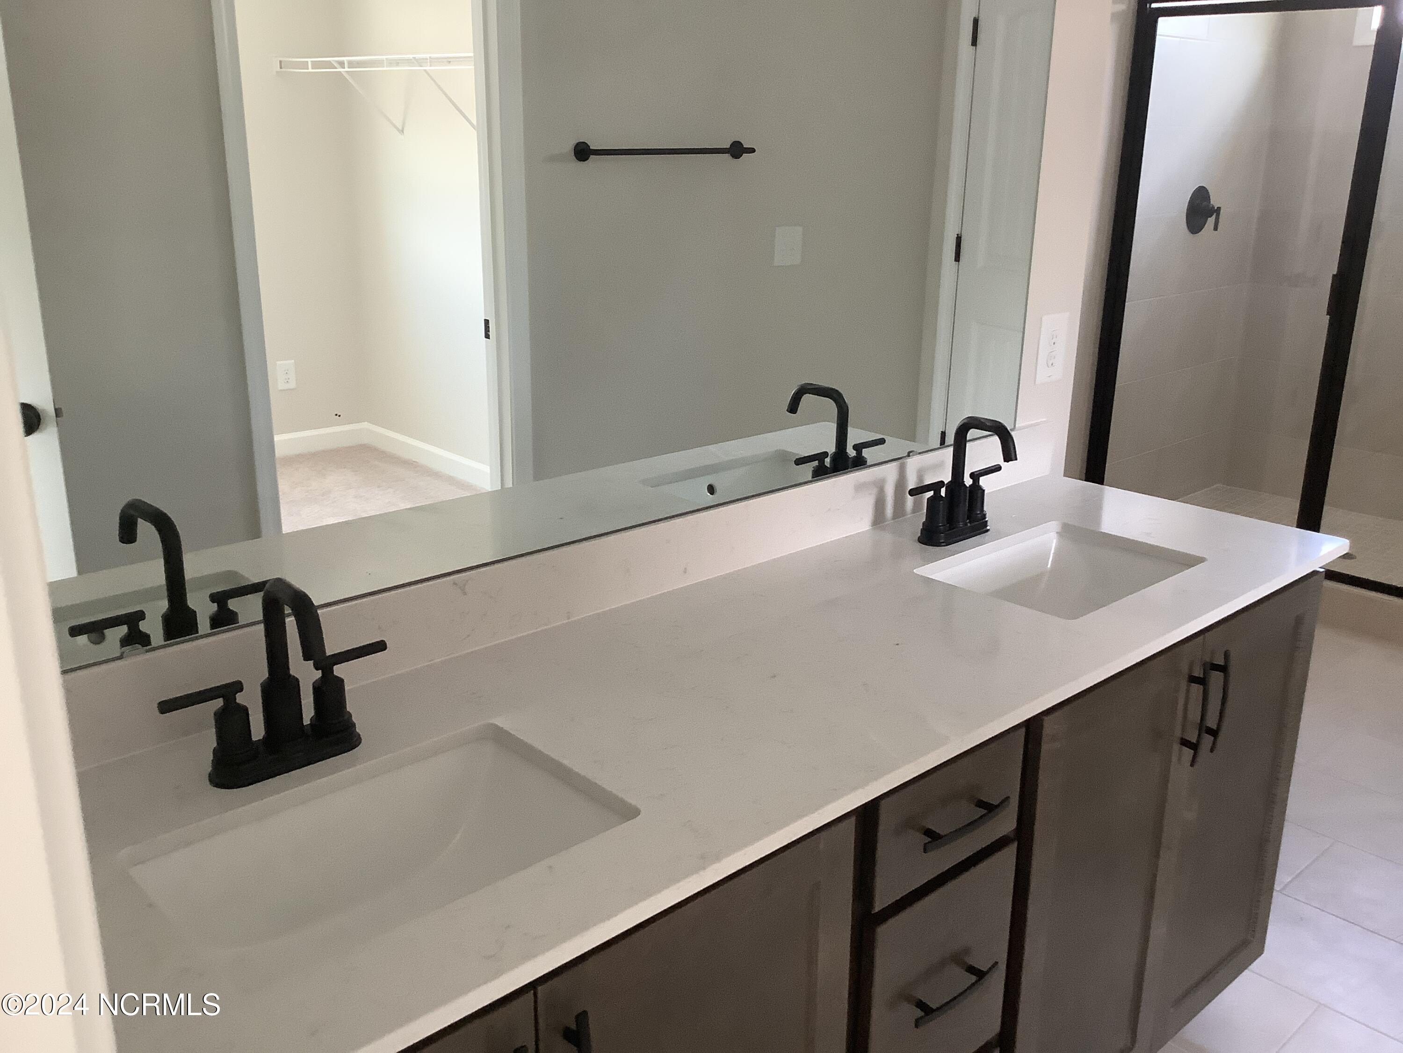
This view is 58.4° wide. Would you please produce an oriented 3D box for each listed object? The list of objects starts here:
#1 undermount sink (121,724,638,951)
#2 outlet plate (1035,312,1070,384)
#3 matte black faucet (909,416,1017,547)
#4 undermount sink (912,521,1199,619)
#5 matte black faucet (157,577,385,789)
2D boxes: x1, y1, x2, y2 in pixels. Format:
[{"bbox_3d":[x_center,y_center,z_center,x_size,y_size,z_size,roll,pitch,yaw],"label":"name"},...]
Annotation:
[{"bbox_3d":[-0.284,0.350,1.153,0.410,0.160,0.272,-15,23,-41],"label":"undermount sink"},{"bbox_3d":[0.649,-0.329,2.323,0.086,0.122,0.009,-15,23,-41],"label":"outlet plate"},{"bbox_3d":[0.437,-0.073,1.958,0.244,0.193,0.148,-15,23,-41],"label":"matte black faucet"},{"bbox_3d":[0.536,0.134,1.893,0.400,0.160,0.277,-15,23,-41],"label":"undermount sink"},{"bbox_3d":[-0.389,0.146,1.210,0.236,0.195,0.148,-15,23,-41],"label":"matte black faucet"}]

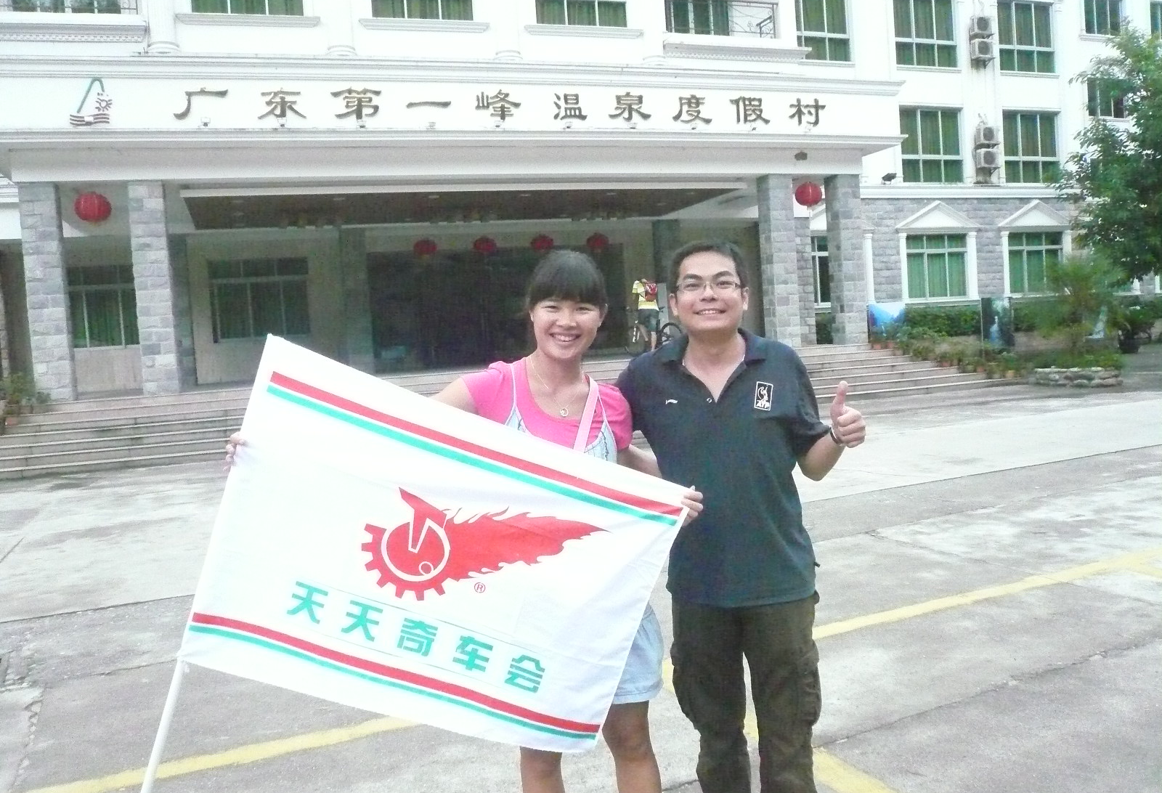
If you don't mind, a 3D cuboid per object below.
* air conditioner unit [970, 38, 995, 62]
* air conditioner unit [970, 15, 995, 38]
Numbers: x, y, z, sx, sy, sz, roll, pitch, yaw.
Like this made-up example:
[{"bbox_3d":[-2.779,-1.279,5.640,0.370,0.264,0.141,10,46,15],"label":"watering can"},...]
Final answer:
[{"bbox_3d":[12.170,-10.488,28.521,0.732,0.506,0.300,-5,3,-19],"label":"air conditioner unit"},{"bbox_3d":[12.126,-11.192,28.483,0.697,0.491,0.300,-5,3,-19],"label":"air conditioner unit"}]

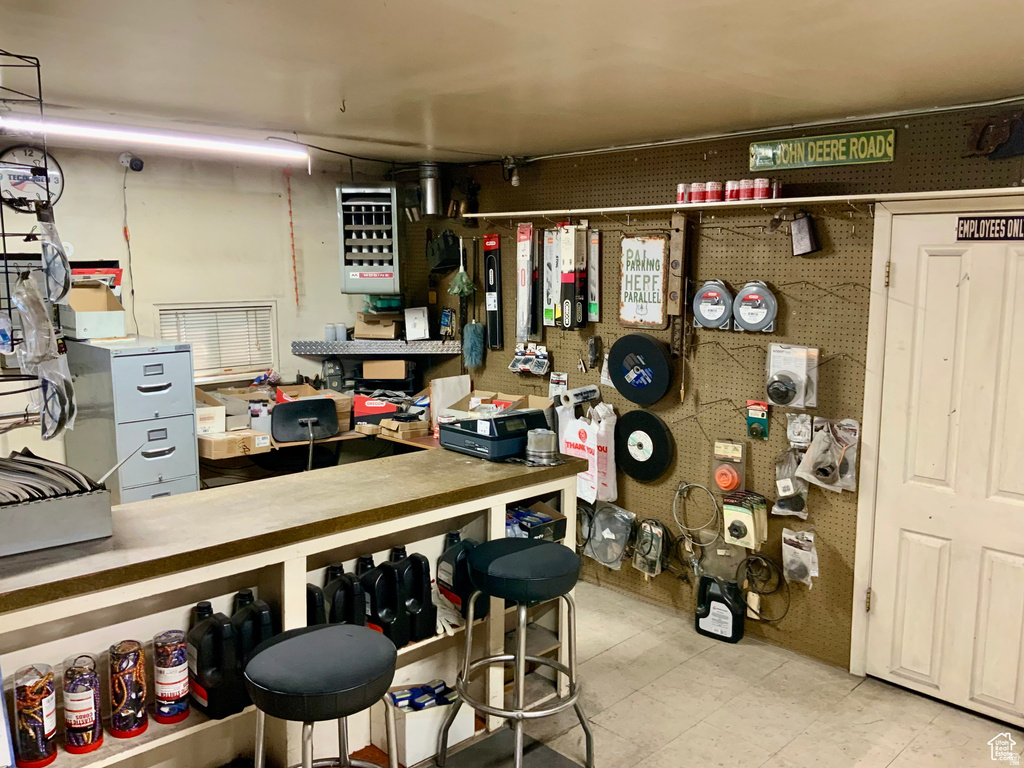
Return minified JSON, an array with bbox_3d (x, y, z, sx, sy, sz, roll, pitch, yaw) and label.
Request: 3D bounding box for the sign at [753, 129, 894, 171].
[{"bbox_3d":[1.224,-0.929,3.433,0.595,0.117,0.012,7,10,44],"label":"sign"}]

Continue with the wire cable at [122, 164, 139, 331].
[{"bbox_3d":[-1.933,-0.668,4.350,0.055,0.830,0.025,-7,11,-44],"label":"wire cable"}]

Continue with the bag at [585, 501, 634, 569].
[{"bbox_3d":[0.482,0.773,4.371,0.060,0.320,0.300,-7,11,-44],"label":"bag"}]

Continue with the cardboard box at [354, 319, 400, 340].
[{"bbox_3d":[-0.826,-0.339,5.308,0.235,0.115,0.210,0,8,-4],"label":"cardboard box"}]

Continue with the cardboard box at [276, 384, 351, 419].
[{"bbox_3d":[-1.093,0.142,4.745,0.330,0.230,0.340,-7,11,-44],"label":"cardboard box"}]

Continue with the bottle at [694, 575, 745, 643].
[{"bbox_3d":[0.941,0.992,3.859,0.190,0.270,0.116,7,10,44],"label":"bottle"}]

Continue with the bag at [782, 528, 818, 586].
[{"bbox_3d":[1.192,0.719,3.545,0.115,0.214,0.060,7,10,44],"label":"bag"}]

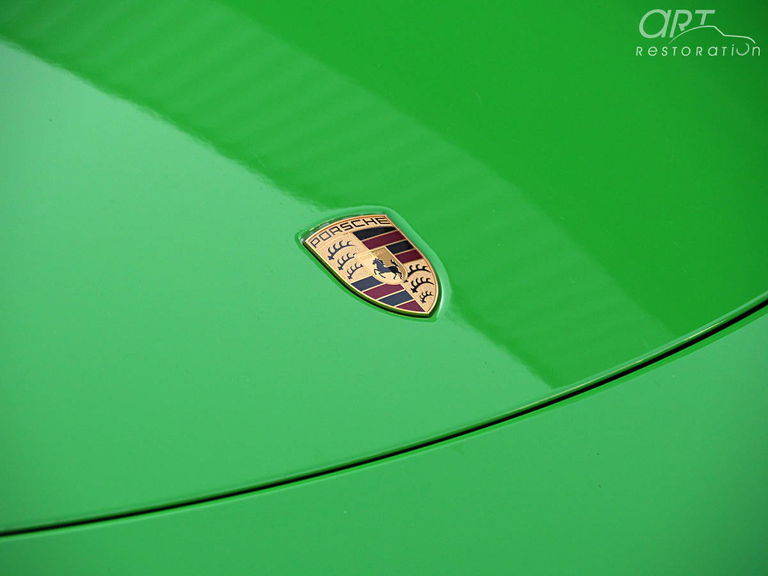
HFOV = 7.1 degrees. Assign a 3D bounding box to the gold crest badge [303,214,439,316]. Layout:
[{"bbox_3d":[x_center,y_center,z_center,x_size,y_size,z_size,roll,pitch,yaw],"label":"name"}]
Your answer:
[{"bbox_3d":[0.000,-0.008,2.751,0.051,0.005,0.066,-18,53,-40],"label":"gold crest badge"}]

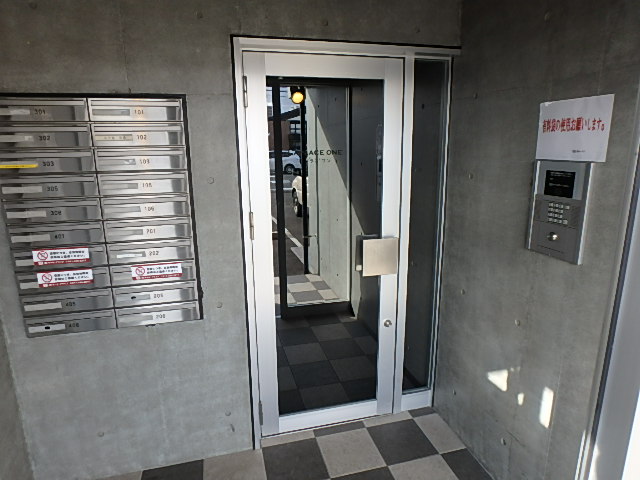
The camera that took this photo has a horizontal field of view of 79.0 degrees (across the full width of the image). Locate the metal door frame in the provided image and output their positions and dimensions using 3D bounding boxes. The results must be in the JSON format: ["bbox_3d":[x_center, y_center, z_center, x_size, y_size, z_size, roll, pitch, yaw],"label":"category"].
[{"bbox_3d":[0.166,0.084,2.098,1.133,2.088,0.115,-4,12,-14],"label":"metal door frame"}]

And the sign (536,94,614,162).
[{"bbox_3d":[0.886,-0.389,1.375,0.011,0.210,0.297,-4,12,-14],"label":"sign"}]

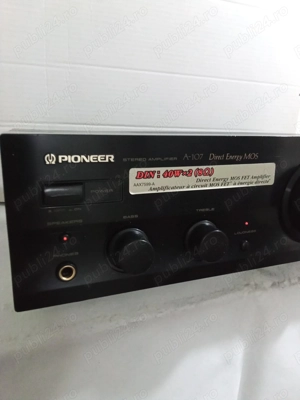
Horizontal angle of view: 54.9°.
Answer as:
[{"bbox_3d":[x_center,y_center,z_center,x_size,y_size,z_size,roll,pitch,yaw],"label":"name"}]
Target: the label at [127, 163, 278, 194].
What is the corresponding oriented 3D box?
[{"bbox_3d":[0.044,-0.016,0.213,0.123,0.018,0.001,-4,8,-20],"label":"label"}]

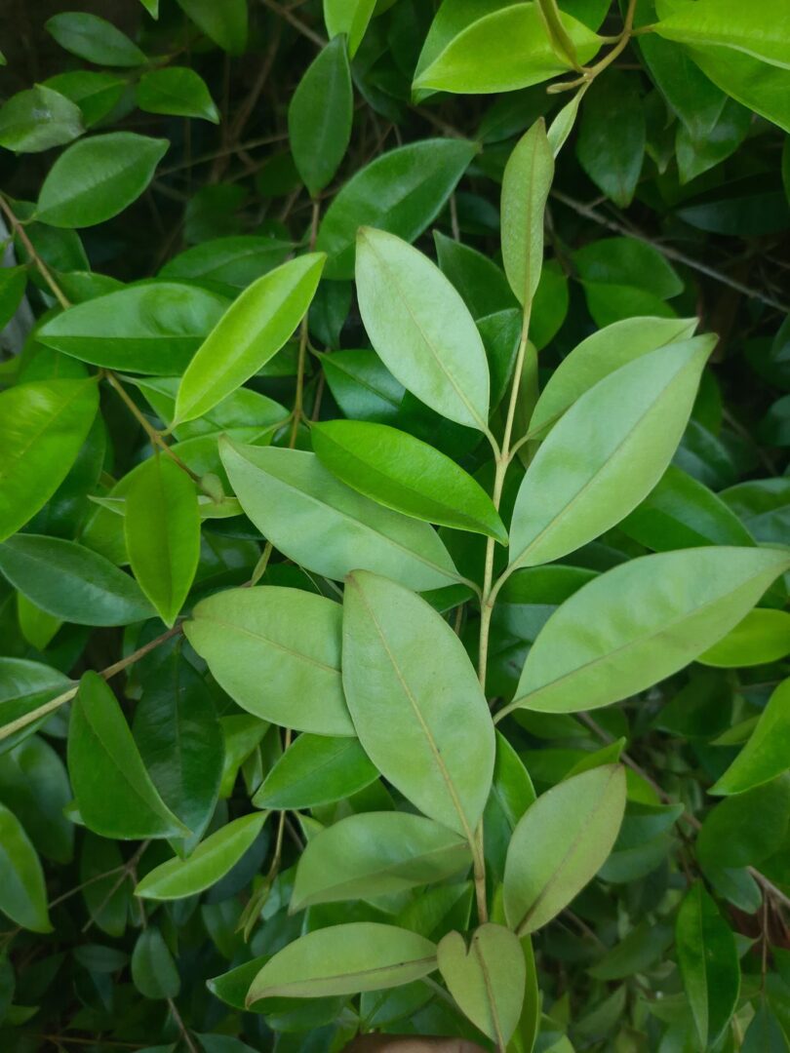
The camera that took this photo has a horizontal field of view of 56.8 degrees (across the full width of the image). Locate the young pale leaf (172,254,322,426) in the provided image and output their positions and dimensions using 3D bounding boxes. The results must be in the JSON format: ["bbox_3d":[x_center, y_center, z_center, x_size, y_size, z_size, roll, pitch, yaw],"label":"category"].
[{"bbox_3d":[-0.057,-0.076,0.291,0.029,0.010,0.094,33,76,17],"label":"young pale leaf"}]

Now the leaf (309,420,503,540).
[{"bbox_3d":[0.005,-0.016,0.256,0.082,0.012,0.030,32,82,8],"label":"leaf"}]

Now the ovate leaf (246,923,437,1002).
[{"bbox_3d":[-0.020,0.163,0.275,0.074,0.029,0.013,-13,-7,0],"label":"ovate leaf"}]

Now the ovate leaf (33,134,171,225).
[{"bbox_3d":[-0.144,-0.173,0.361,0.077,0.010,0.053,-41,74,-19],"label":"ovate leaf"}]

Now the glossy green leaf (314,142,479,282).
[{"bbox_3d":[-0.002,-0.150,0.333,0.044,0.013,0.113,38,69,13],"label":"glossy green leaf"}]

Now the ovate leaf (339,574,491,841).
[{"bbox_3d":[0.008,0.063,0.260,0.045,0.107,0.012,-26,5,-4],"label":"ovate leaf"}]

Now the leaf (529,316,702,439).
[{"bbox_3d":[0.077,-0.054,0.260,0.076,0.030,0.010,-34,-7,-5],"label":"leaf"}]

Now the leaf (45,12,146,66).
[{"bbox_3d":[-0.187,-0.303,0.455,0.067,0.028,0.009,20,6,0],"label":"leaf"}]

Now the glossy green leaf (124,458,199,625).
[{"bbox_3d":[-0.096,0.005,0.300,0.030,0.072,0.010,-4,-8,-18],"label":"glossy green leaf"}]

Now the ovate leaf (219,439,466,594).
[{"bbox_3d":[-0.020,-0.003,0.270,0.104,0.039,0.013,31,-12,-2],"label":"ovate leaf"}]

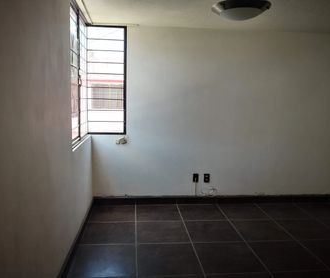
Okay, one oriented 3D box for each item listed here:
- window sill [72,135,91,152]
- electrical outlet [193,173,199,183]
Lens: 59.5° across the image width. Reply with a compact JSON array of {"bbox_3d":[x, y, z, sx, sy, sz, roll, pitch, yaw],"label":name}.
[{"bbox_3d":[-0.924,0.035,3.177,0.080,0.040,1.170,1,7,-6],"label":"window sill"},{"bbox_3d":[0.422,0.536,3.962,0.072,0.116,0.012,1,7,-6],"label":"electrical outlet"}]

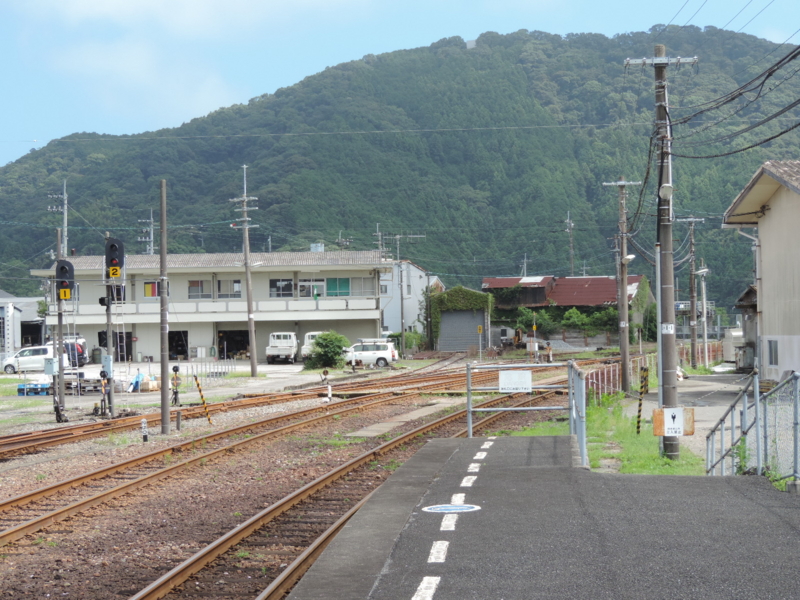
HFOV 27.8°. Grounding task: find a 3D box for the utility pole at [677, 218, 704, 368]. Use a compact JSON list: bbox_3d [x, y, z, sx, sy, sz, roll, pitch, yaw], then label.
[{"bbox_3d":[15.873,-0.462,88.000,1.500,8.300,0.400,-1,-1,0],"label":"utility pole"}]

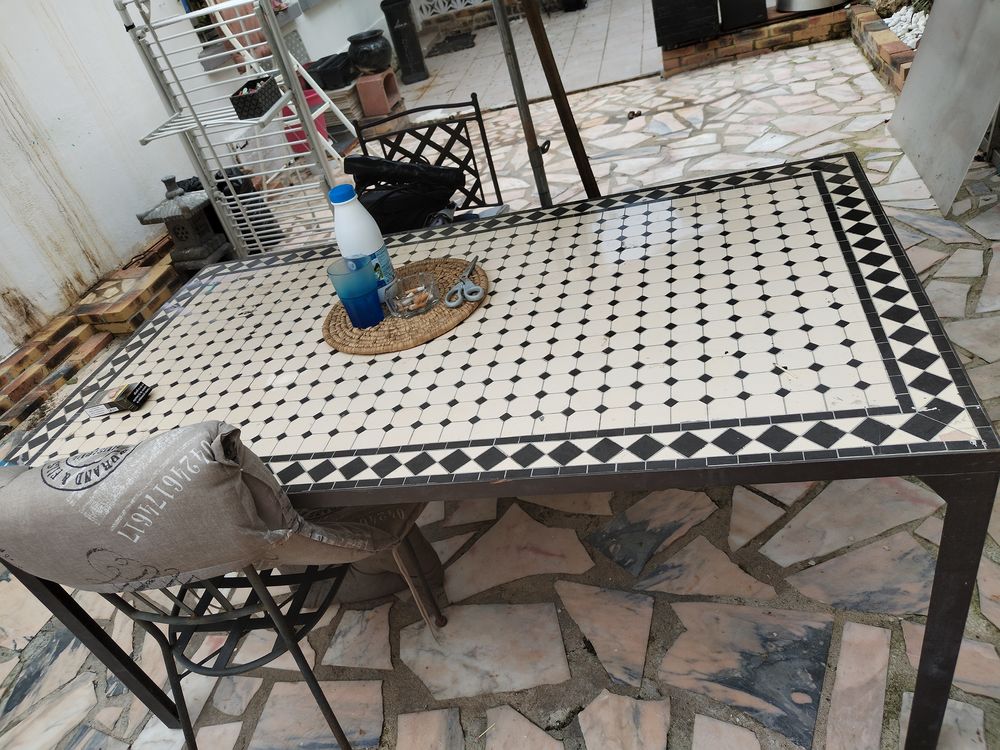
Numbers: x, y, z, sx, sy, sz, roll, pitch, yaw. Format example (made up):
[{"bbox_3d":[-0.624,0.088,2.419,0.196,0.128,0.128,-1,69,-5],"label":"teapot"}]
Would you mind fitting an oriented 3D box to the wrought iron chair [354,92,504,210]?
[{"bbox_3d":[-0.187,-0.327,2.333,0.440,0.860,0.520,-7,35,16],"label":"wrought iron chair"}]

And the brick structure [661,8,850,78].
[{"bbox_3d":[1.626,-2.192,4.837,1.120,0.190,0.420,-5,36,19],"label":"brick structure"}]

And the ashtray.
[{"bbox_3d":[-0.173,-0.158,1.477,0.106,0.037,0.106,-16,33,3],"label":"ashtray"}]

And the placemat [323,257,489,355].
[{"bbox_3d":[-0.188,-0.142,1.501,0.350,0.010,0.350,-6,35,17],"label":"placemat"}]

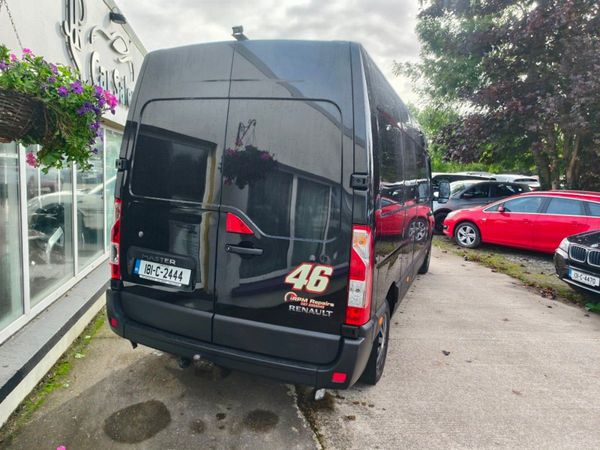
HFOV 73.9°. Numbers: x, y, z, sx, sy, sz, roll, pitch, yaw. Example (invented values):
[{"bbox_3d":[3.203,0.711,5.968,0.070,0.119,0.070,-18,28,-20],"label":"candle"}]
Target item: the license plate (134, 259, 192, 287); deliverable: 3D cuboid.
[{"bbox_3d":[-1.028,0.345,2.960,0.520,0.112,0.020,7,0,23],"label":"license plate"}]

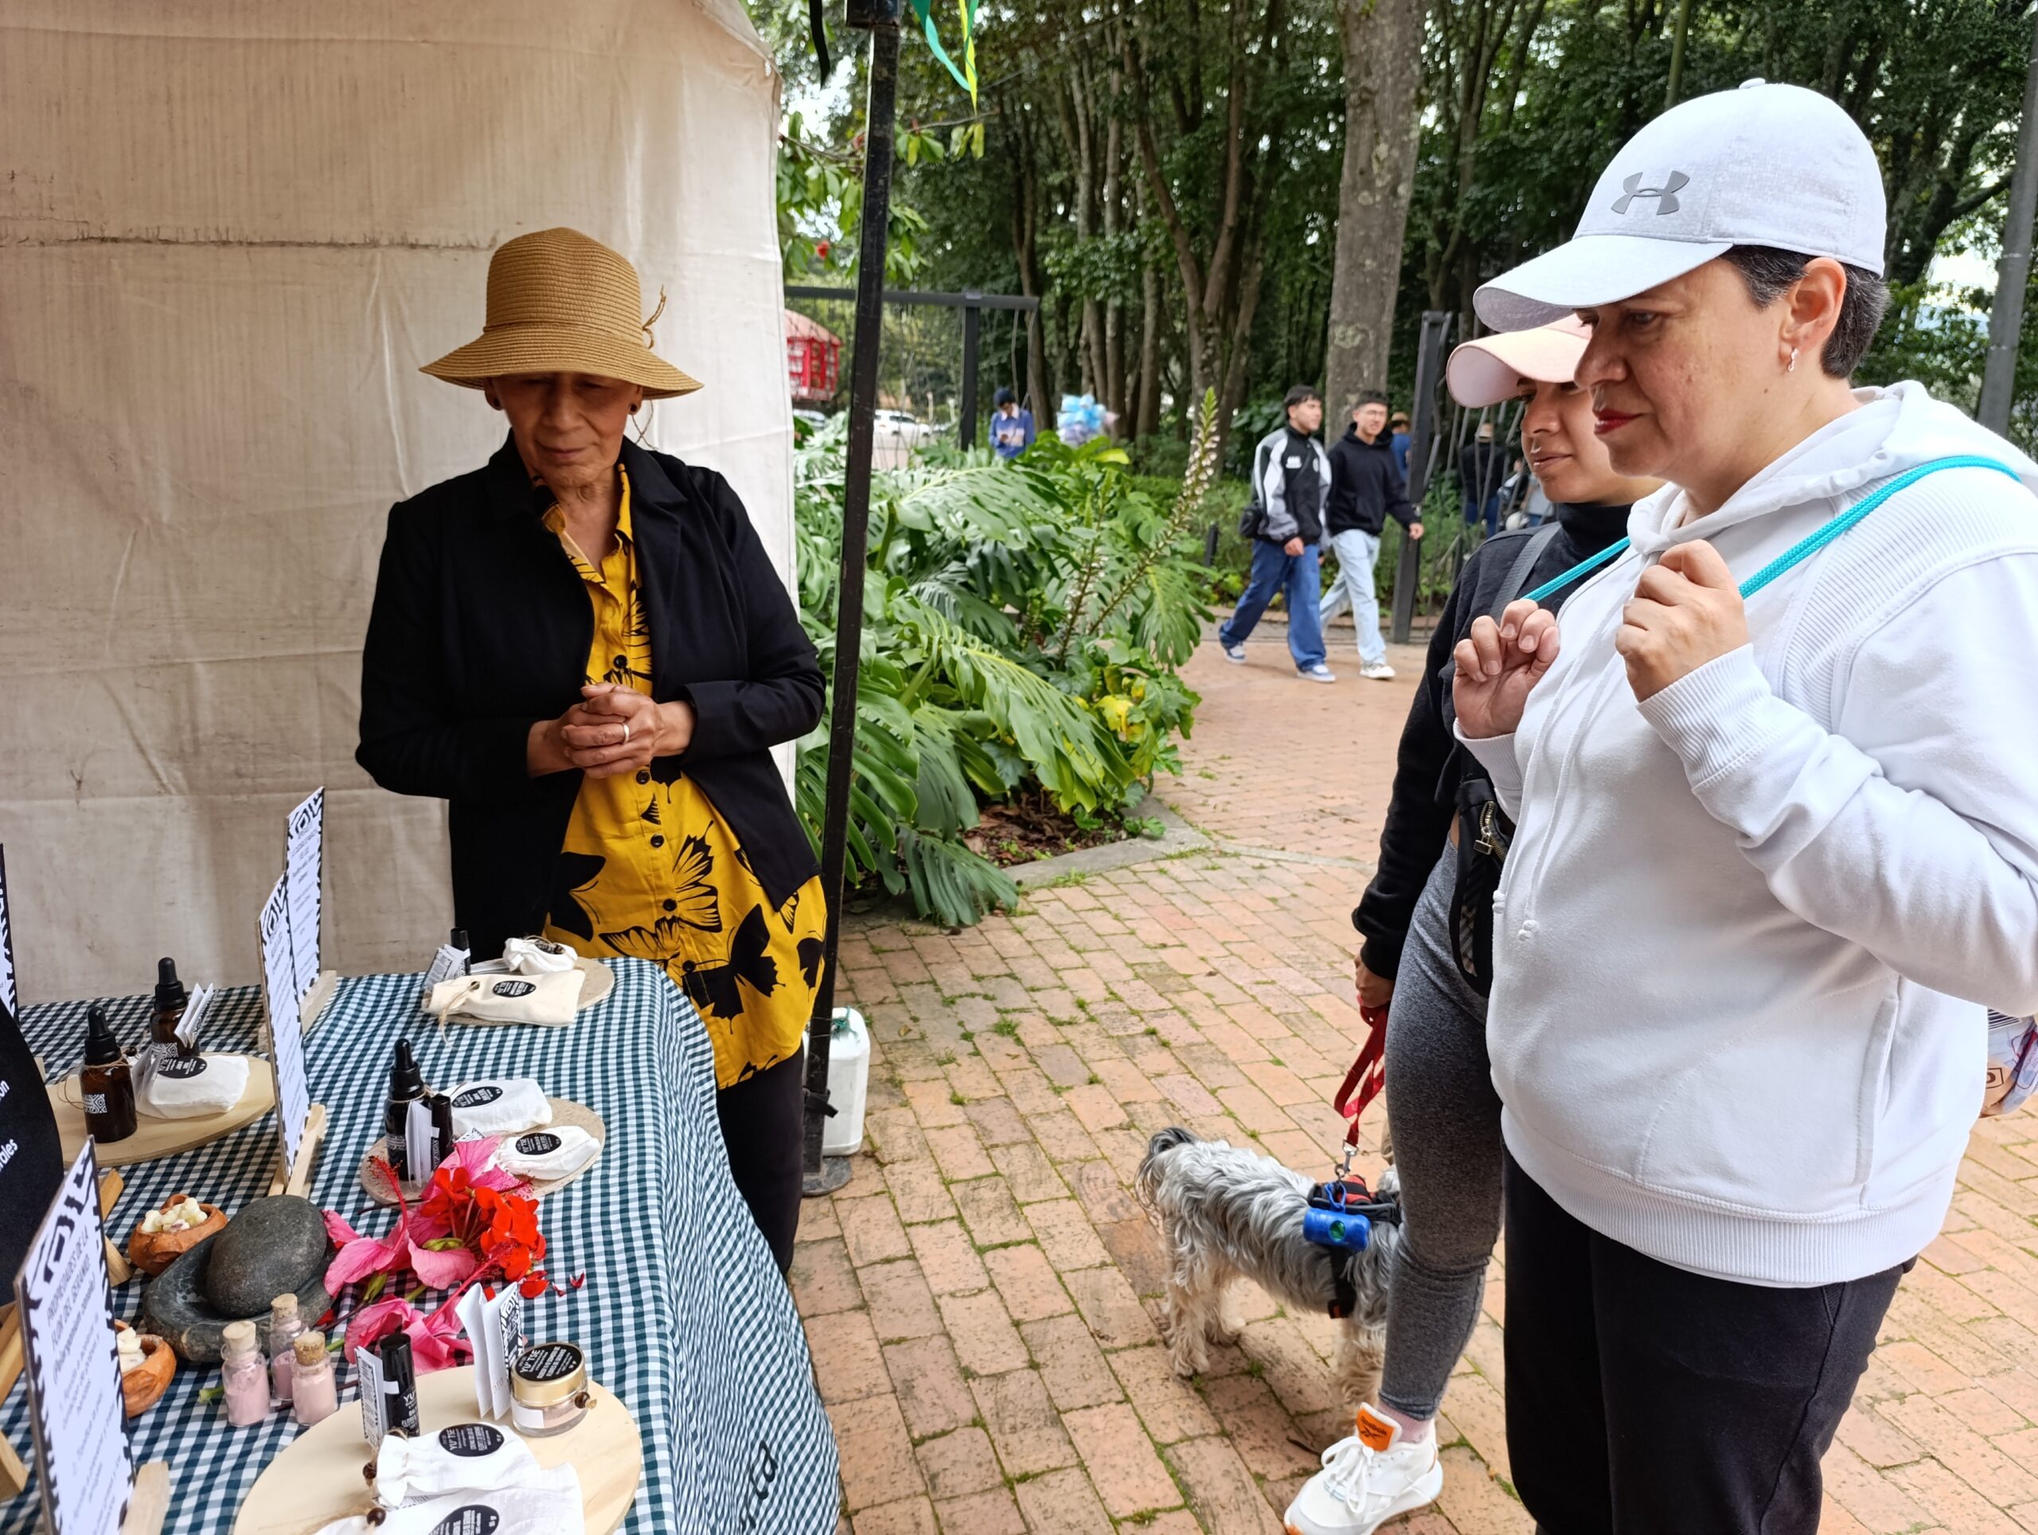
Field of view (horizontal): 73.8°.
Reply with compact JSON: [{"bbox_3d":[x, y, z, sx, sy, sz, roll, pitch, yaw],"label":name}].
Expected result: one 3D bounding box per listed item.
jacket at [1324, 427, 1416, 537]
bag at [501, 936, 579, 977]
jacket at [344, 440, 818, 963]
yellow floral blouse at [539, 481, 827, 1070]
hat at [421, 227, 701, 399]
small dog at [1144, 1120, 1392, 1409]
[{"bbox_3d":[2.152,-1.737,8.228,0.520,0.660,0.410,-10,17,-41],"label":"jacket"},{"bbox_3d":[-0.469,0.184,1.325,0.073,0.027,0.055,1,13,-3],"label":"bag"},{"bbox_3d":[-0.484,-0.055,1.549,0.500,0.640,0.340,-6,15,-29],"label":"jacket"},{"bbox_3d":[-0.436,0.022,1.556,0.420,0.710,0.280,-6,15,-30],"label":"yellow floral blouse"},{"bbox_3d":[-0.487,-0.488,1.435,0.305,0.170,0.315,-6,17,-19],"label":"hat"},{"bbox_3d":[0.423,0.708,1.942,0.480,0.400,0.200,7,14,24],"label":"small dog"}]

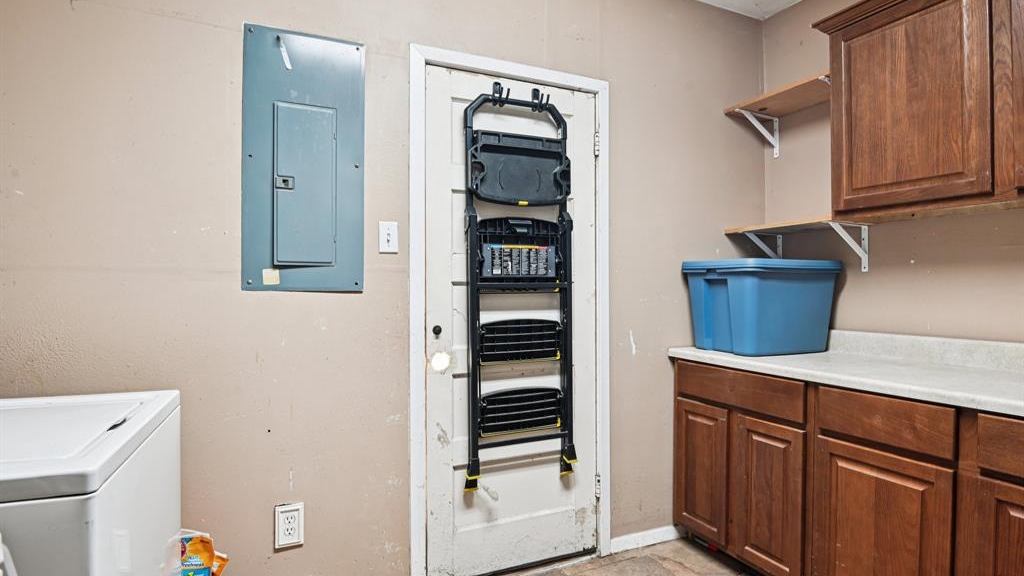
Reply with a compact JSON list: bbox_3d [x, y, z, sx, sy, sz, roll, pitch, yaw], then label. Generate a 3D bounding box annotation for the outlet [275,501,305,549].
[{"bbox_3d":[-0.765,0.820,1.860,0.091,0.142,0.018,0,0,-25],"label":"outlet"}]

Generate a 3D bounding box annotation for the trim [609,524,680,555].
[{"bbox_3d":[0.627,1.166,2.508,0.394,0.064,0.014,0,0,-25],"label":"trim"}]

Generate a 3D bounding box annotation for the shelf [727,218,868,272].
[{"bbox_3d":[1.330,-0.183,2.523,0.289,0.229,0.586,0,0,-25],"label":"shelf"}]

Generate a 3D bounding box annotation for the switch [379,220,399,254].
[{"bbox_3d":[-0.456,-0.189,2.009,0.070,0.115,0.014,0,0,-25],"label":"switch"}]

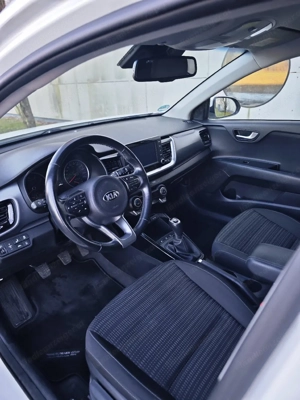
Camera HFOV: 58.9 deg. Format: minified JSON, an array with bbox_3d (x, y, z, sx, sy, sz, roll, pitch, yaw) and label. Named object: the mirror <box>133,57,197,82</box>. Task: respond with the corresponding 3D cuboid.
[{"bbox_3d":[0.053,-0.459,0.930,0.245,0.070,0.042,-16,32,-23],"label":"mirror"}]

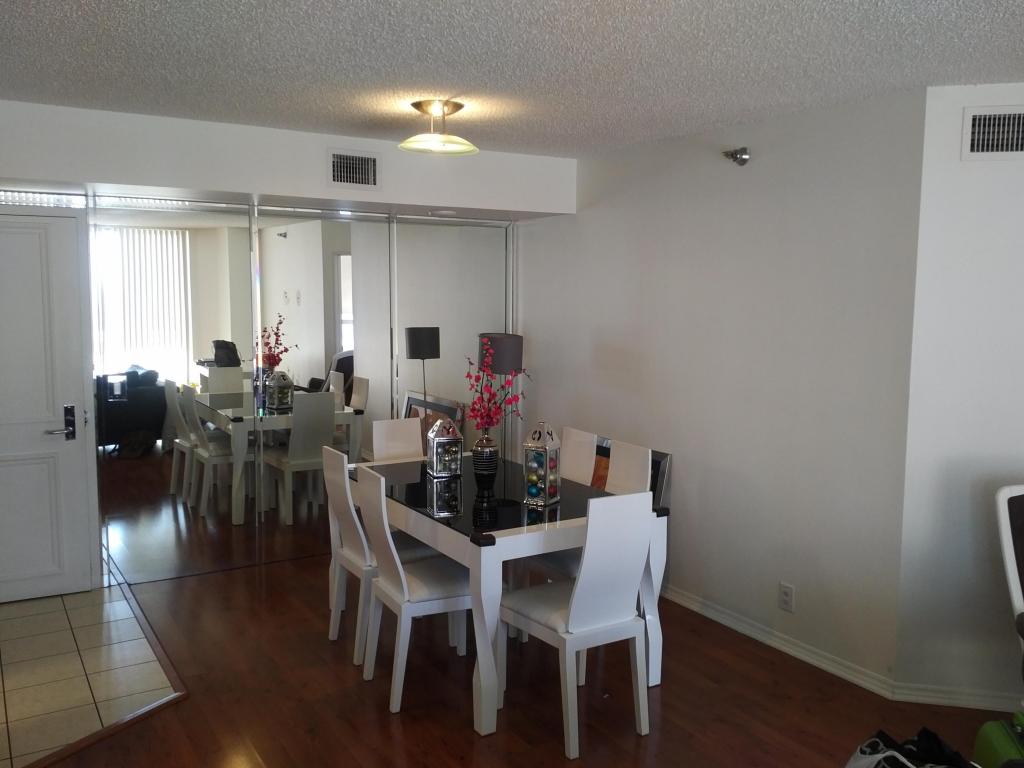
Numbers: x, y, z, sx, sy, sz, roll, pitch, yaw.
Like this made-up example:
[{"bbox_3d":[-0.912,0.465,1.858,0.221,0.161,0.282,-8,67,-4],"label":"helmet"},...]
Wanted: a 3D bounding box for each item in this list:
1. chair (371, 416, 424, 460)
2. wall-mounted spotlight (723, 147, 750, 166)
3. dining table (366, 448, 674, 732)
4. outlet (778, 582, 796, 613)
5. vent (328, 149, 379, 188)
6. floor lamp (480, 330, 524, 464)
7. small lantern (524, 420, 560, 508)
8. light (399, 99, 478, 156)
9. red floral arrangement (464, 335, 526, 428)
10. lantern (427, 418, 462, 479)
[{"bbox_3d":[-0.544,0.713,4.536,0.428,0.969,0.490,-5,8,-36],"label":"chair"},{"bbox_3d":[1.073,-1.091,3.828,0.128,0.087,0.087,-4,8,-34],"label":"wall-mounted spotlight"},{"bbox_3d":[-0.159,0.882,3.905,0.918,0.781,1.530,-5,8,-37],"label":"dining table"},{"bbox_3d":[1.308,1.024,3.808,0.014,0.131,0.087,-4,8,-34],"label":"outlet"},{"bbox_3d":[-0.830,-1.135,4.237,0.291,0.194,0.031,-3,7,-29],"label":"vent"},{"bbox_3d":[-0.067,0.412,5.076,0.281,1.448,0.281,0,7,-4],"label":"floor lamp"},{"bbox_3d":[0.134,0.344,3.583,0.120,0.367,0.120,4,8,31],"label":"small lantern"},{"bbox_3d":[-0.322,-1.108,3.480,0.352,0.209,0.352,0,7,-4],"label":"light"},{"bbox_3d":[-0.081,-0.002,3.713,0.275,0.433,0.265,0,7,-4],"label":"red floral arrangement"},{"bbox_3d":[-0.349,0.318,4.094,0.138,0.296,0.138,-3,7,-27],"label":"lantern"}]

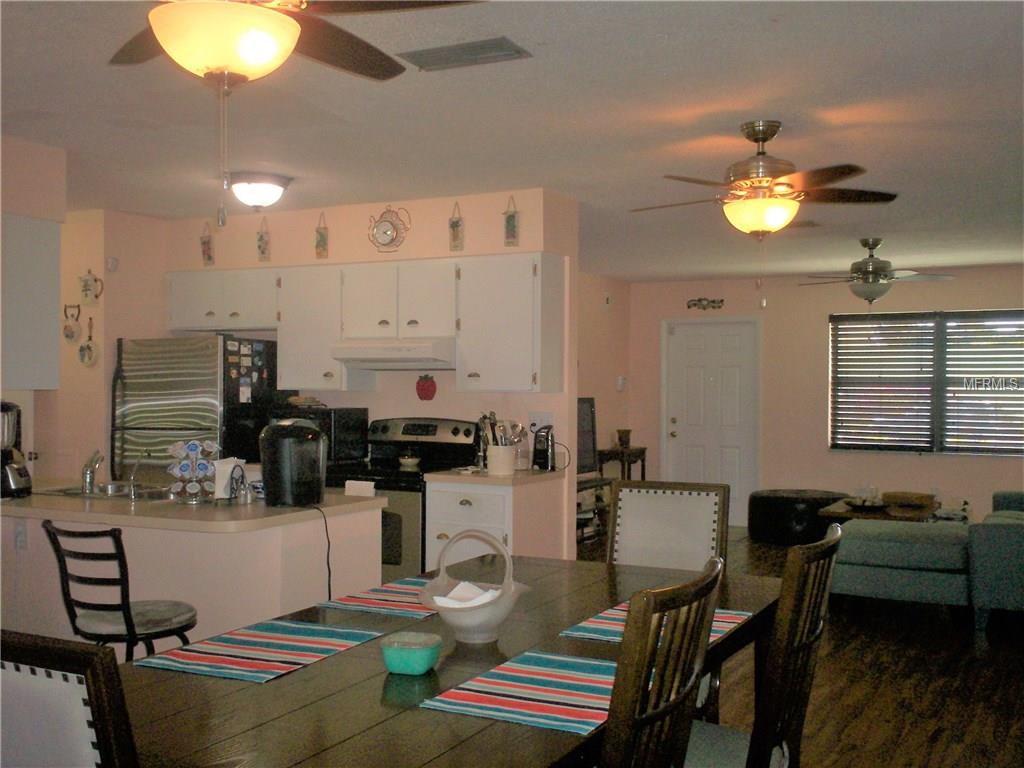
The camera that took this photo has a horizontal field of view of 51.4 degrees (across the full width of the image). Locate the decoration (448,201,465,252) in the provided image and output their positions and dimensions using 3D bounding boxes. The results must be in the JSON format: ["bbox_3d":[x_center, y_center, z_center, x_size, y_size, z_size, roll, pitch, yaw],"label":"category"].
[{"bbox_3d":[-0.299,-0.839,5.668,0.089,0.266,0.020,0,1,27],"label":"decoration"}]

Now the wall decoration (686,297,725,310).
[{"bbox_3d":[1.913,-0.791,10.525,0.376,0.128,0.030,0,0,27],"label":"wall decoration"}]

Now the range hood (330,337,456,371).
[{"bbox_3d":[-0.623,-0.185,6.185,0.769,0.153,0.479,0,0,27],"label":"range hood"}]

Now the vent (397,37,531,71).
[{"bbox_3d":[-0.153,-1.029,3.371,0.392,0.030,0.213,0,0,27],"label":"vent"}]

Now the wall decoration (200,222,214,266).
[{"bbox_3d":[-1.848,-0.845,6.444,0.107,0.266,0.020,0,1,27],"label":"wall decoration"}]

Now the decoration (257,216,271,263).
[{"bbox_3d":[-1.513,-0.881,6.495,0.117,0.281,0.020,0,0,27],"label":"decoration"}]

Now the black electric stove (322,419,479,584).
[{"bbox_3d":[-0.677,0.800,6.080,0.765,1.202,0.690,0,0,27],"label":"black electric stove"}]

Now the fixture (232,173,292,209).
[{"bbox_3d":[-1.277,-0.970,5.415,0.325,0.155,0.325,0,0,0],"label":"fixture"}]

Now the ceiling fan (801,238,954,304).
[{"bbox_3d":[2.579,-0.804,7.654,1.130,0.464,1.110,0,0,27],"label":"ceiling fan"}]

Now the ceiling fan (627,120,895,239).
[{"bbox_3d":[0.956,-0.773,4.080,1.040,0.430,1.040,0,1,27],"label":"ceiling fan"}]

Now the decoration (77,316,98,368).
[{"bbox_3d":[-2.479,-0.244,6.213,0.147,0.295,0.020,0,1,27],"label":"decoration"}]

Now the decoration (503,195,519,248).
[{"bbox_3d":[-0.004,-0.874,5.720,0.094,0.277,0.020,0,0,27],"label":"decoration"}]

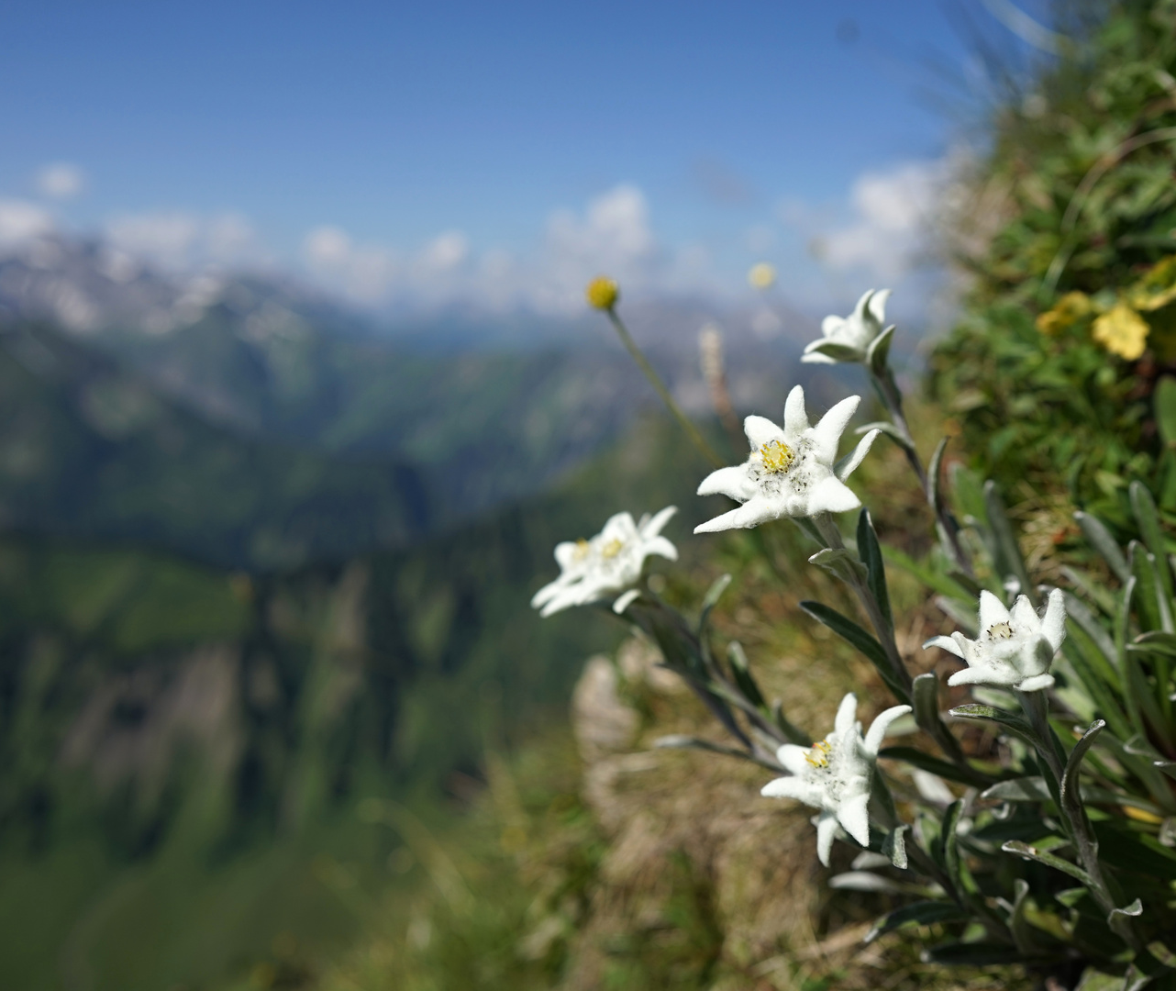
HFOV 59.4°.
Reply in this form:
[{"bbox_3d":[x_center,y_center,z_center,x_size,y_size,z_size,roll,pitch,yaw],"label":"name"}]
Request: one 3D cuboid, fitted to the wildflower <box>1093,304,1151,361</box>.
[{"bbox_3d":[0.150,-0.046,0.290,0.016,0.016,0.010,4,-19,23],"label":"wildflower"}]

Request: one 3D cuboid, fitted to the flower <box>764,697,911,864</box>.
[{"bbox_3d":[0.053,0.060,0.222,0.033,0.036,0.019,7,-13,34],"label":"flower"}]

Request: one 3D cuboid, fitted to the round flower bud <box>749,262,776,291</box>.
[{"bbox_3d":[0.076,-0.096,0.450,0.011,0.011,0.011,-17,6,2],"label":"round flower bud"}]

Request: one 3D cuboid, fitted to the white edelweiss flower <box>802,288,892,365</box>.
[{"bbox_3d":[0.063,-0.041,0.250,0.025,0.017,0.025,-39,3,11],"label":"white edelweiss flower"}]

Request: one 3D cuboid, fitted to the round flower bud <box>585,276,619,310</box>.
[{"bbox_3d":[0.004,-0.059,0.300,0.009,0.009,0.009,-30,7,4],"label":"round flower bud"}]

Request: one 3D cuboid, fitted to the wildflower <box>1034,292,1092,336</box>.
[{"bbox_3d":[0.139,-0.053,0.300,0.016,0.013,0.011,6,-24,33],"label":"wildflower"}]

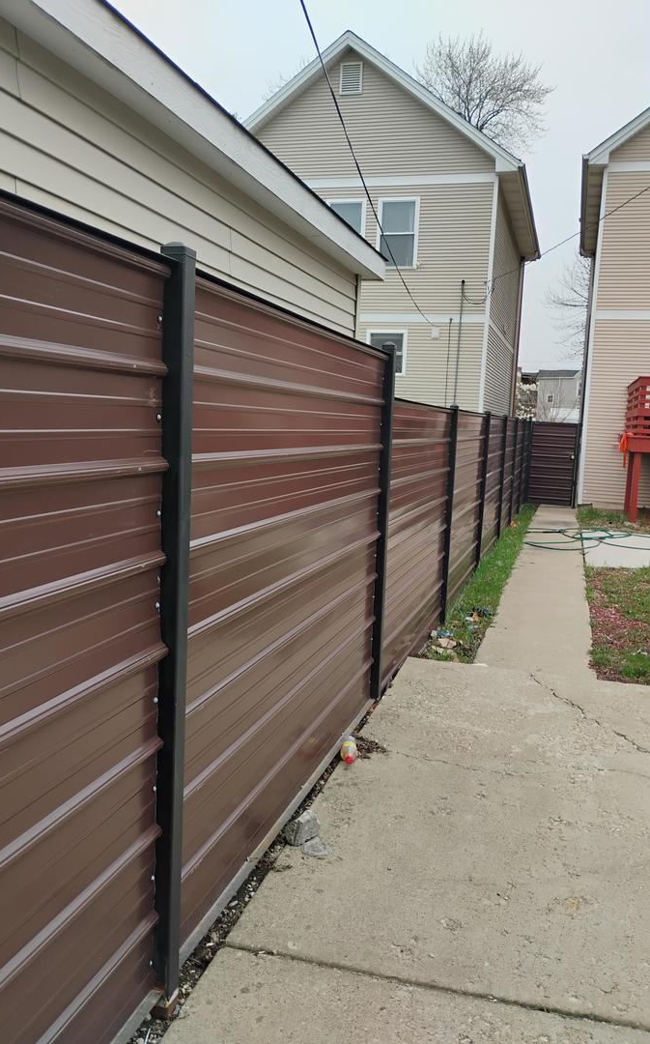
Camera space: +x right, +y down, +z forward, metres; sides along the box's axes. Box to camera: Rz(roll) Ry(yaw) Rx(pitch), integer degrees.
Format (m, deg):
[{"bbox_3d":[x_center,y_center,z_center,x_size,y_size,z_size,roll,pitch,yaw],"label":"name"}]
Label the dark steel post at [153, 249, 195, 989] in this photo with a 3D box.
[{"bbox_3d":[-0.386,0.291,2.114,0.066,1.920,0.066,4,7,16],"label":"dark steel post"}]

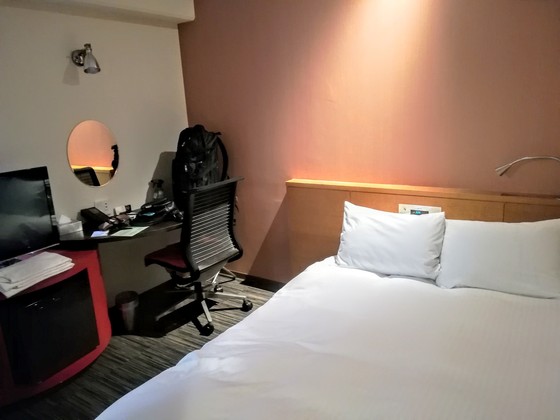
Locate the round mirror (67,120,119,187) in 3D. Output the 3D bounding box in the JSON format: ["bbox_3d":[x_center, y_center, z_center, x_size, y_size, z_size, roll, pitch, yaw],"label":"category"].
[{"bbox_3d":[-1.254,-0.379,2.858,0.023,0.448,0.362,6,17,35],"label":"round mirror"}]

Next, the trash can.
[{"bbox_3d":[-1.024,0.706,2.830,0.158,0.244,0.158,-3,14,1],"label":"trash can"}]

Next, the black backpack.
[{"bbox_3d":[-0.595,-0.344,3.273,0.330,0.597,0.290,5,16,30],"label":"black backpack"}]

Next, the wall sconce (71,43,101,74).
[{"bbox_3d":[-1.229,-0.955,2.668,0.181,0.172,0.113,6,17,35],"label":"wall sconce"}]

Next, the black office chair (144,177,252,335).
[{"bbox_3d":[-0.618,0.281,2.957,0.697,0.959,0.688,5,16,30],"label":"black office chair"}]

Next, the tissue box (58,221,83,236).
[{"bbox_3d":[-1.338,0.112,2.693,0.131,0.061,0.109,-12,16,-32],"label":"tissue box"}]

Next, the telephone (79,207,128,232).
[{"bbox_3d":[-1.163,0.048,2.819,0.235,0.109,0.213,6,17,35],"label":"telephone"}]

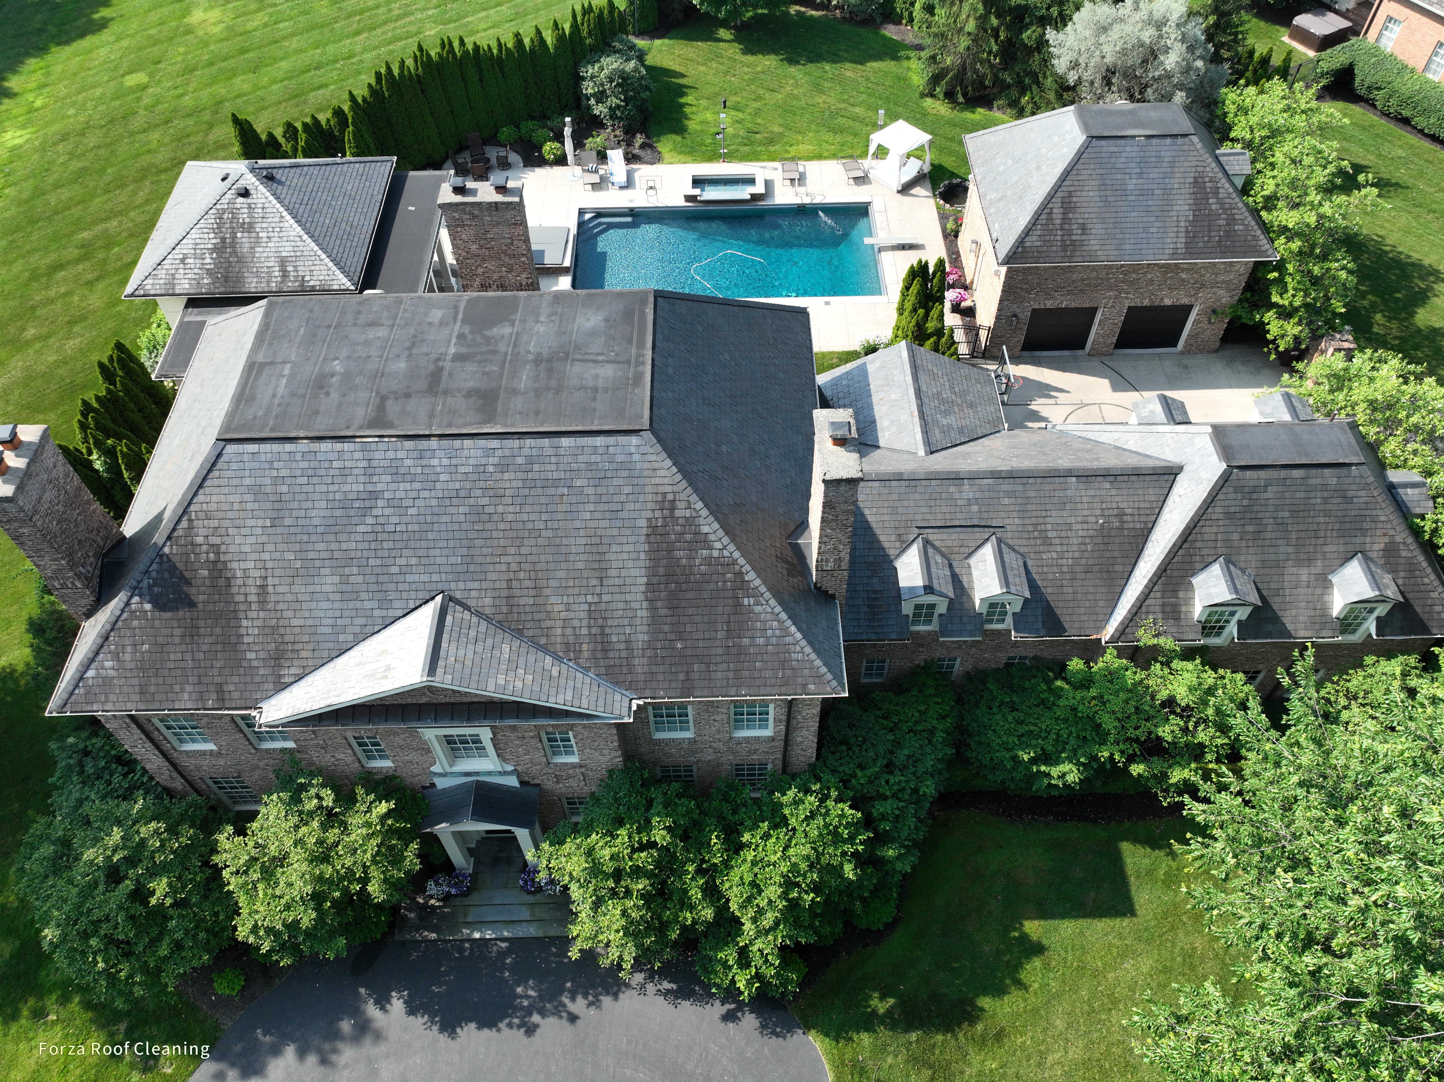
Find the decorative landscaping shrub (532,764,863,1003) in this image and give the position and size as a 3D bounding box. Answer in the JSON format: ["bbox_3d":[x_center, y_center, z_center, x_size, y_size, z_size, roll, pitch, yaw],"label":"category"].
[{"bbox_3d":[-0.438,7.820,23.299,7.600,4.800,5.000,-1,51,-1],"label":"decorative landscaping shrub"}]

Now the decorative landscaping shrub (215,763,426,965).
[{"bbox_3d":[-9.249,7.604,23.413,4.400,4.900,4.200,-1,51,-1],"label":"decorative landscaping shrub"}]

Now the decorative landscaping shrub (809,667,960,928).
[{"bbox_3d":[4.043,6.351,25.361,3.600,3.400,6.600,-1,51,-1],"label":"decorative landscaping shrub"}]

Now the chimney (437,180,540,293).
[{"bbox_3d":[-6.110,-7.654,26.480,2.030,4.300,0.930,-1,51,-1],"label":"chimney"}]

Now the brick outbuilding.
[{"bbox_3d":[14.290,-12.309,37.586,9.750,7.500,8.350,-1,51,-1],"label":"brick outbuilding"}]

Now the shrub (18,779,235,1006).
[{"bbox_3d":[-13.635,8.113,23.202,4.000,4.600,4.700,-1,51,-1],"label":"shrub"}]

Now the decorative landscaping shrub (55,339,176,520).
[{"bbox_3d":[-18.970,-3.316,32.365,3.300,4.500,6.800,-1,51,-1],"label":"decorative landscaping shrub"}]

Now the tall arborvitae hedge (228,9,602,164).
[{"bbox_3d":[-13.308,-20.310,45.822,18.800,4.600,2.100,-31,58,-22],"label":"tall arborvitae hedge"}]

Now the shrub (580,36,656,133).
[{"bbox_3d":[-4.989,-21.508,47.282,3.500,3.800,3.900,-1,51,-1],"label":"shrub"}]

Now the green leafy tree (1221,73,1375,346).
[{"bbox_3d":[21.416,-12.650,38.620,5.000,6.300,10.200,-1,51,-1],"label":"green leafy tree"}]

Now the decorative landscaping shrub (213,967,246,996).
[{"bbox_3d":[-11.749,10.512,23.847,0.720,0.600,0.680,-1,51,-1],"label":"decorative landscaping shrub"}]

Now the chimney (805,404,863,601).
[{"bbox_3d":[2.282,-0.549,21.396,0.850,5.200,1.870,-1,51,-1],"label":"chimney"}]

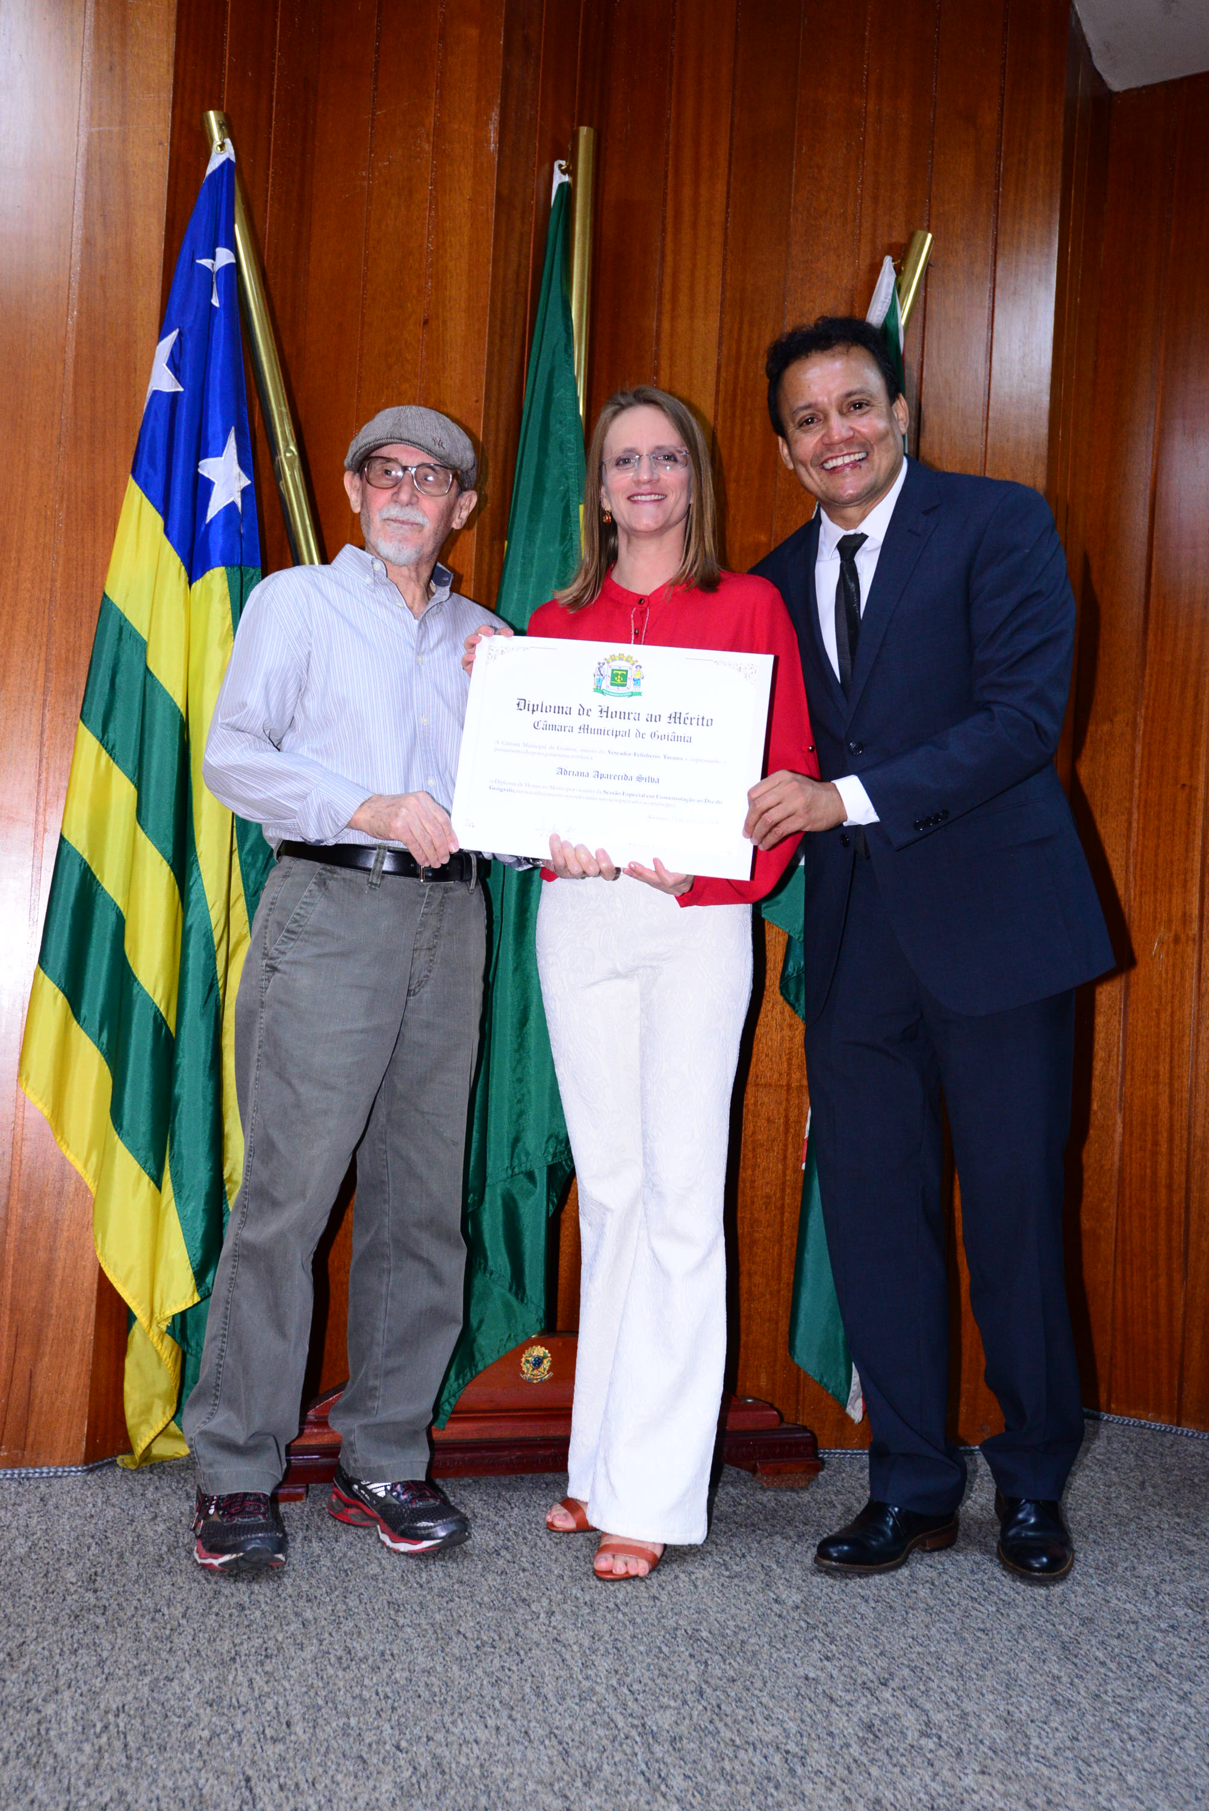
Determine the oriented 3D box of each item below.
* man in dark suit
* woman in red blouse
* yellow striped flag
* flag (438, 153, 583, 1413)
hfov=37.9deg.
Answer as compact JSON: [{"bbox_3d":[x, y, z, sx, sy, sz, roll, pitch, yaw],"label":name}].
[{"bbox_3d":[0.452,0.061,2.600,0.580,1.810,0.520,3,-1,20],"label":"man in dark suit"},{"bbox_3d":[0.045,0.087,2.579,0.510,1.710,0.440,3,-1,8],"label":"woman in red blouse"},{"bbox_3d":[-0.667,-0.154,2.722,0.420,2.110,0.250,4,-1,-13],"label":"yellow striped flag"},{"bbox_3d":[-0.098,-0.203,2.893,0.280,2.060,0.220,4,-1,-13],"label":"flag"}]

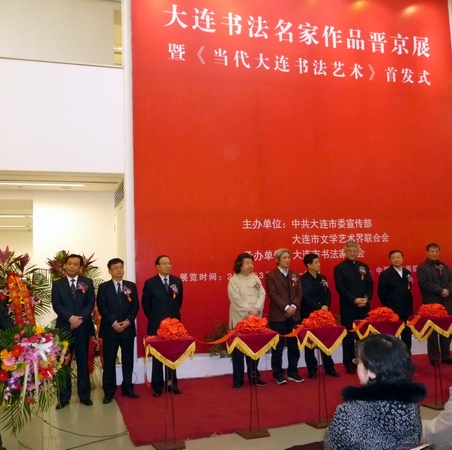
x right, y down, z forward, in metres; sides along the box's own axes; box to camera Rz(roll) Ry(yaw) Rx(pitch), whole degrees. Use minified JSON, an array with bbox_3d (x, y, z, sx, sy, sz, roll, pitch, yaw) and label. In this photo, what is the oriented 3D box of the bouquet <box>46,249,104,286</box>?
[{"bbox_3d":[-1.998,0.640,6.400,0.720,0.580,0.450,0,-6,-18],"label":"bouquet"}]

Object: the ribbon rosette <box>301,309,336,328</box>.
[{"bbox_3d":[0.894,0.902,4.678,0.320,0.168,0.300,-2,-5,0],"label":"ribbon rosette"}]

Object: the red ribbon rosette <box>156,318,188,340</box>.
[{"bbox_3d":[-0.468,0.907,4.247,0.265,0.172,0.260,0,-6,-18],"label":"red ribbon rosette"}]

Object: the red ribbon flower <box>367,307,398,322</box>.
[{"bbox_3d":[1.596,0.913,4.941,0.308,0.147,0.290,0,-6,-18],"label":"red ribbon flower"}]

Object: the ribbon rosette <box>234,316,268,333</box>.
[{"bbox_3d":[0.242,0.915,4.481,0.288,0.150,0.270,0,-6,-18],"label":"ribbon rosette"}]

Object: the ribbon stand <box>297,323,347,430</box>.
[{"bbox_3d":[0.910,1.438,4.616,0.390,0.920,0.390,0,-6,-18],"label":"ribbon stand"}]

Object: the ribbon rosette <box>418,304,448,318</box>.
[{"bbox_3d":[2.184,0.911,5.138,0.290,0.147,0.280,0,-6,-18],"label":"ribbon rosette"}]

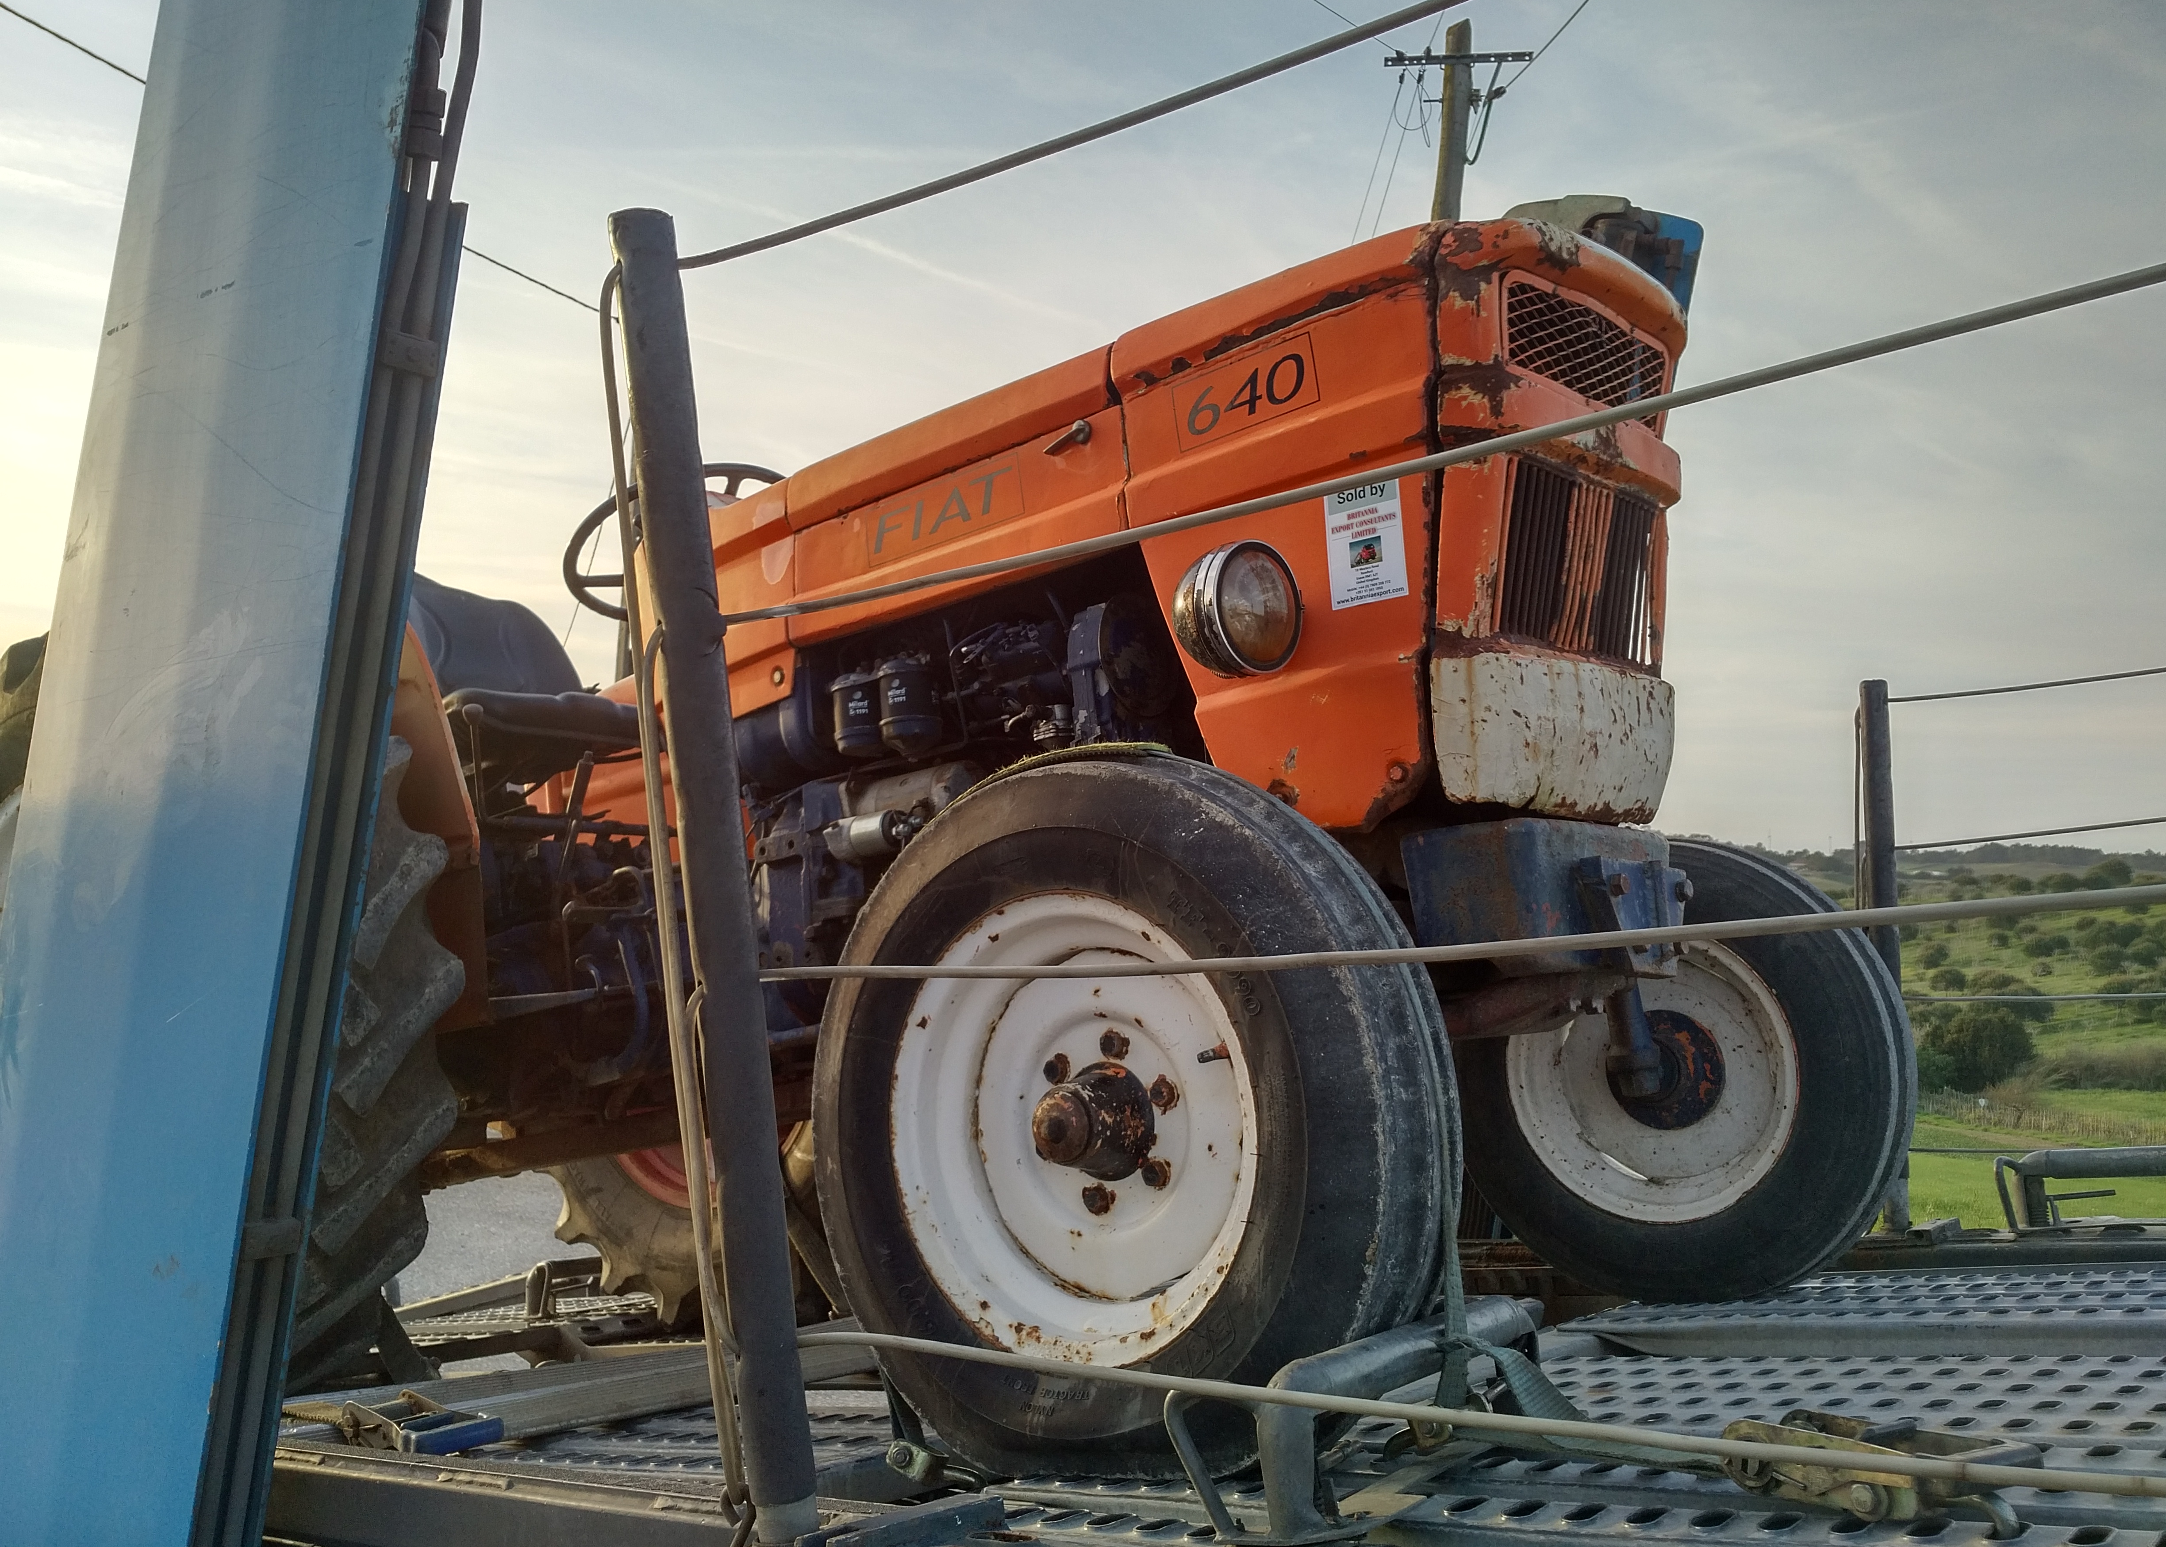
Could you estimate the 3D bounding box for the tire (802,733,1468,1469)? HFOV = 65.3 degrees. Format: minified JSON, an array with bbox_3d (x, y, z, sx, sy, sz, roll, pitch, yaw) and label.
[{"bbox_3d":[0.021,0.321,1.644,0.722,0.690,0.178,-11,-12,38],"label":"tire"}]

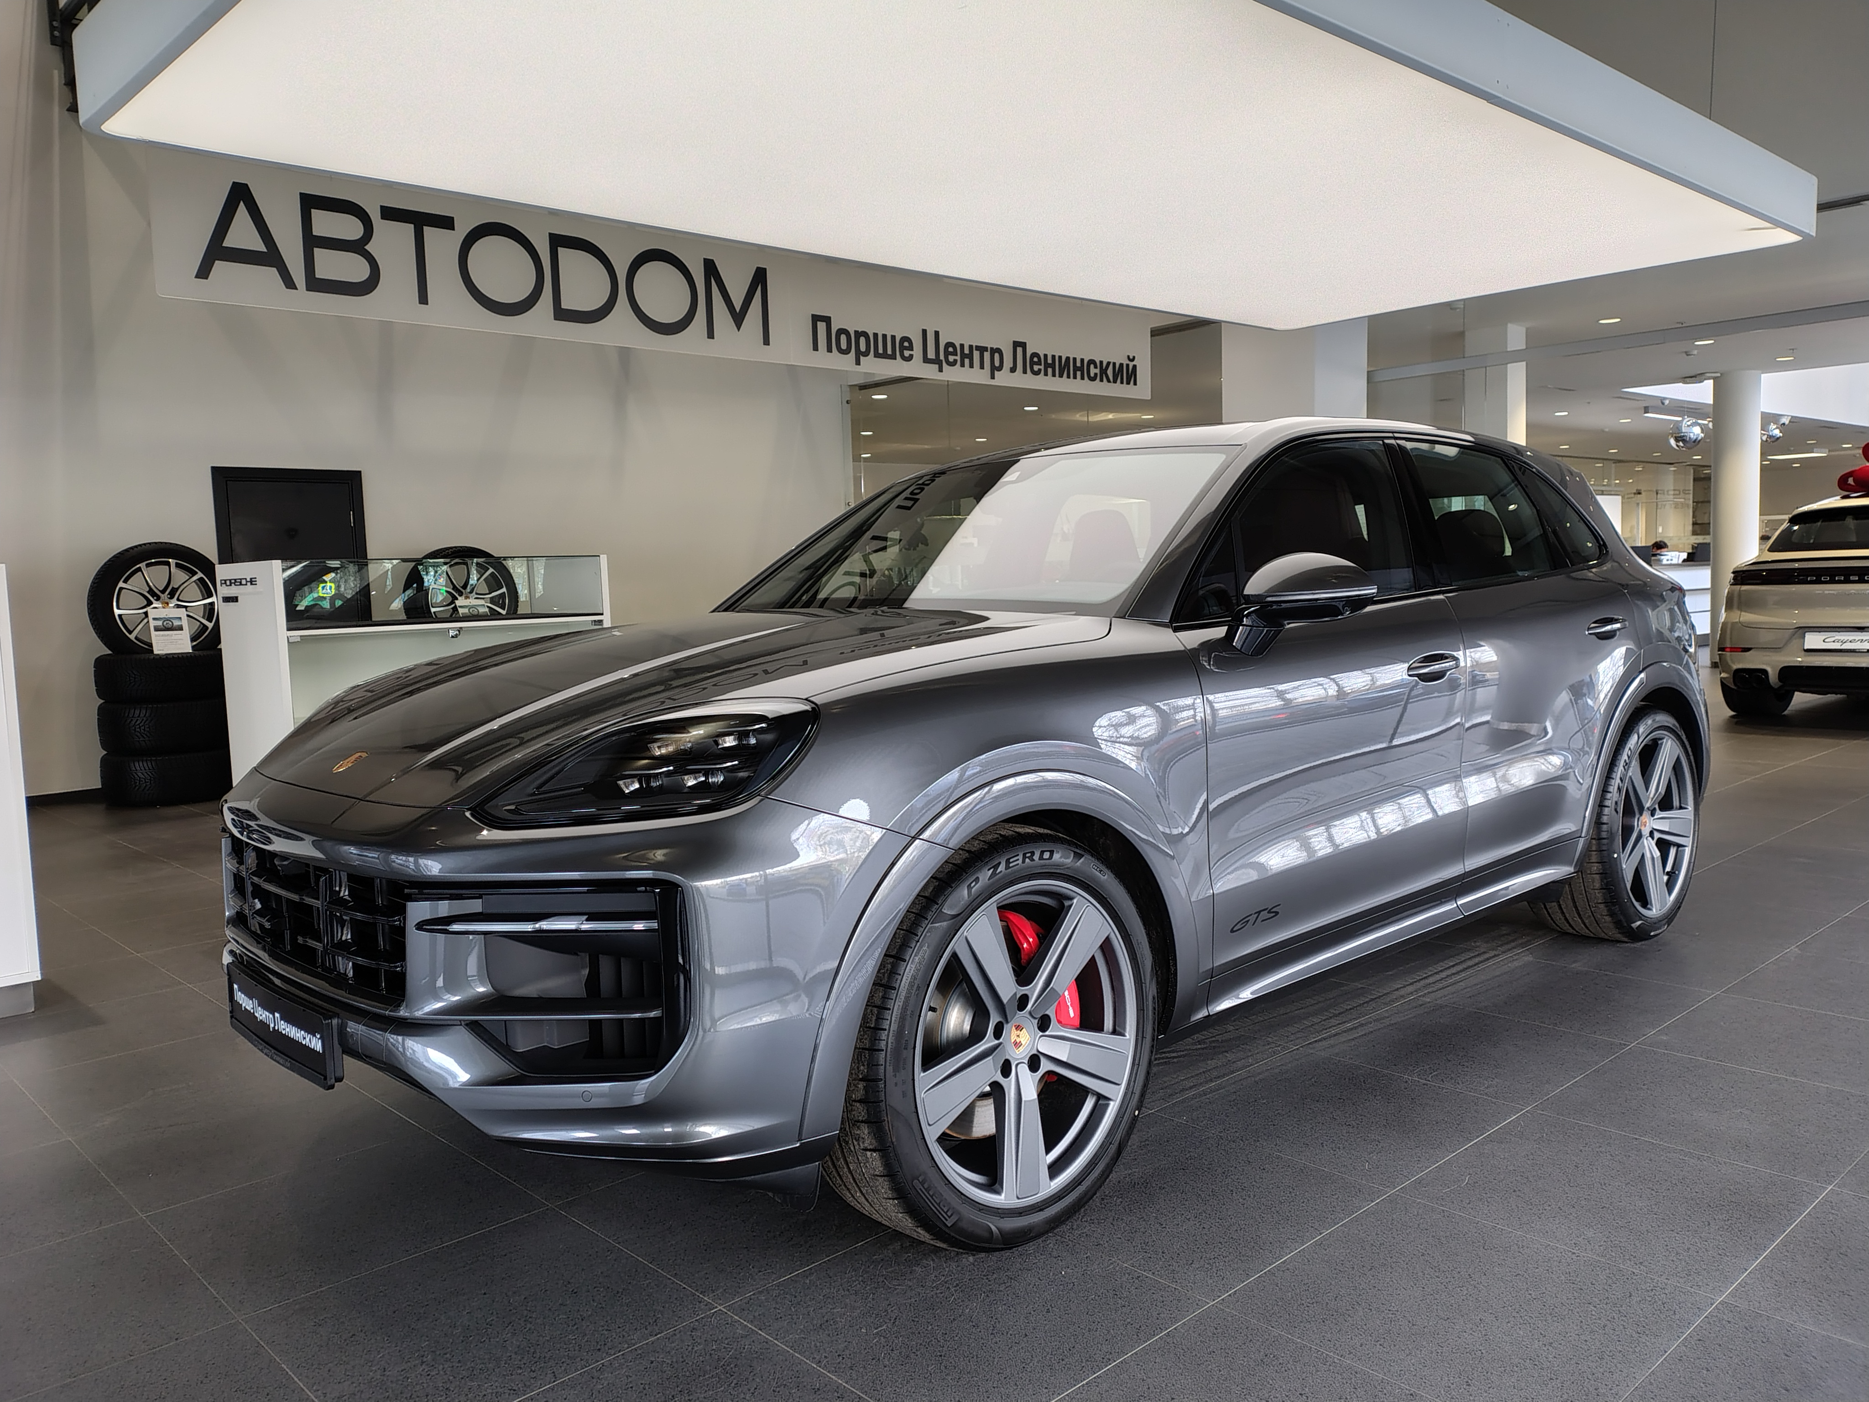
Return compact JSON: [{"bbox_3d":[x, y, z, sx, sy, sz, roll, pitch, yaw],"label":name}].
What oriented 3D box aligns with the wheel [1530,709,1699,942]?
[{"bbox_3d":[2.287,0.394,4.552,0.780,0.780,0.315,-7,7,-43],"label":"wheel"}]

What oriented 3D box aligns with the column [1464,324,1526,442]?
[{"bbox_3d":[4.703,-1.505,11.307,0.370,3.050,0.370,-7,7,-43],"label":"column"}]

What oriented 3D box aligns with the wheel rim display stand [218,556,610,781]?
[{"bbox_3d":[-3.067,-0.117,8.204,1.930,1.440,0.930,-7,7,-43],"label":"wheel rim display stand"}]

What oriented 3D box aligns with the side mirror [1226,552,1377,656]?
[{"bbox_3d":[0.840,-0.223,3.088,0.210,0.225,0.260,-7,7,-43],"label":"side mirror"}]

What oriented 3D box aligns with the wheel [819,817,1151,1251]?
[{"bbox_3d":[0.098,0.642,2.651,0.785,0.785,0.290,-7,7,-43],"label":"wheel"}]

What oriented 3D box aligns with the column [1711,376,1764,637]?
[{"bbox_3d":[8.569,-1.936,14.393,0.440,3.050,0.440,-7,7,-43],"label":"column"}]

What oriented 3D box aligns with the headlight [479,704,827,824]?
[{"bbox_3d":[-0.493,0.119,2.318,0.420,0.215,0.460,-7,7,-43],"label":"headlight"}]

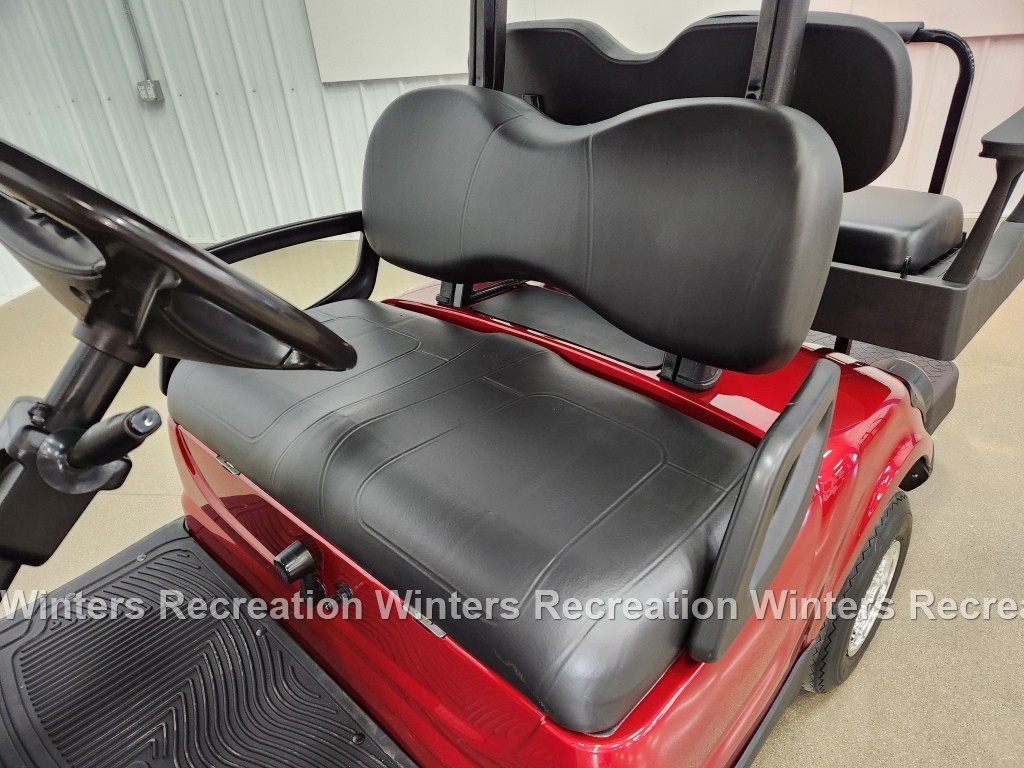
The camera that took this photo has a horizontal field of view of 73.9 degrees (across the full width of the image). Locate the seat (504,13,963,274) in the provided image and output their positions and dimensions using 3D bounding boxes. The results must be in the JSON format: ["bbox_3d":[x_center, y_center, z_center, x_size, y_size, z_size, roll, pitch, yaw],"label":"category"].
[{"bbox_3d":[0.382,-0.573,1.477,1.019,0.416,0.468,22,39,39],"label":"seat"}]

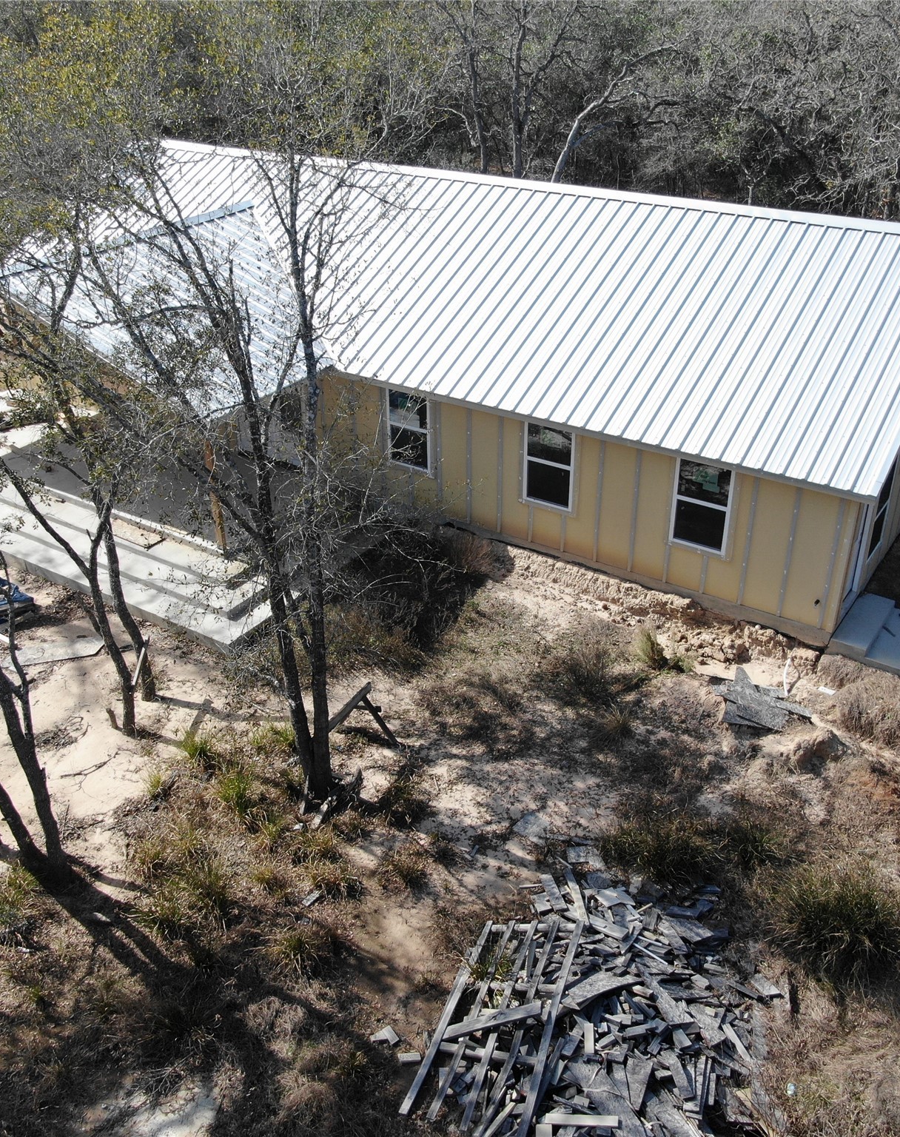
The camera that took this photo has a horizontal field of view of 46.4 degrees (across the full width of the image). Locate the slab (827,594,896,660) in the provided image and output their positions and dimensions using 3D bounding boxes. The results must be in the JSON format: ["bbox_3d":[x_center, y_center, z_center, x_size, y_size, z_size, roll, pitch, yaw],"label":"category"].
[{"bbox_3d":[6.119,0.833,15.563,0.502,0.170,1.525,19,36,30],"label":"slab"}]

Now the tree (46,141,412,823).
[{"bbox_3d":[-2.192,-0.392,11.631,3.500,7.400,3.300,-1,30,0],"label":"tree"}]

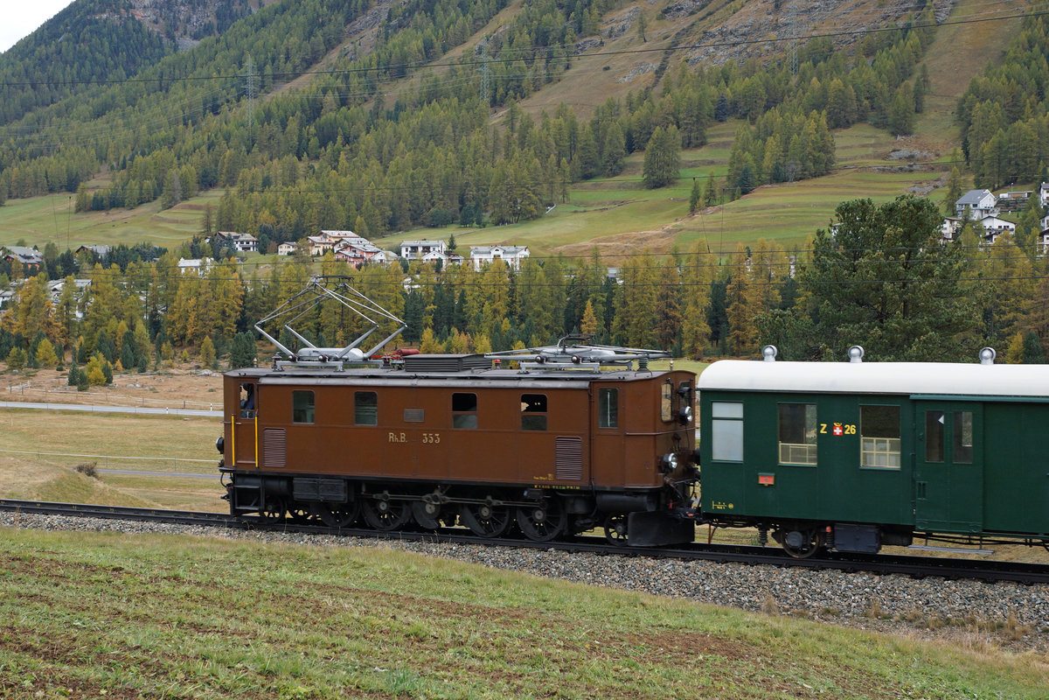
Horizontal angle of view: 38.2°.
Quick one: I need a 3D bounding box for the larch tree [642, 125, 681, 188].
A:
[{"bbox_3d":[68.625,-97.127,760.000,19.000,31.500,18.000,0,1,0],"label":"larch tree"}]

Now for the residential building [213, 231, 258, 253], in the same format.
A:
[{"bbox_3d":[-130.977,-49.166,690.000,17.000,9.500,12.000,-1,1,-18],"label":"residential building"}]

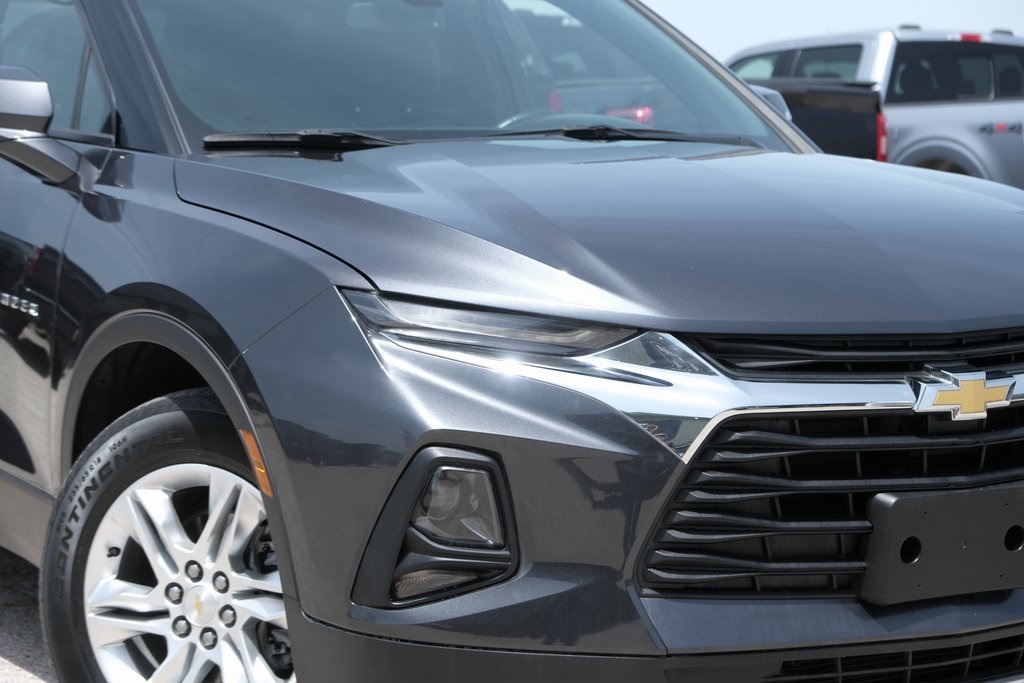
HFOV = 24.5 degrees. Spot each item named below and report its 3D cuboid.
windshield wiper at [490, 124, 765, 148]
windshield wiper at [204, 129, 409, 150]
[{"bbox_3d":[0.236,-0.420,4.855,0.780,0.060,0.085,-3,6,-39],"label":"windshield wiper"},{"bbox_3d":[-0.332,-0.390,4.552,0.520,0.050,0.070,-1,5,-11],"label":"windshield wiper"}]

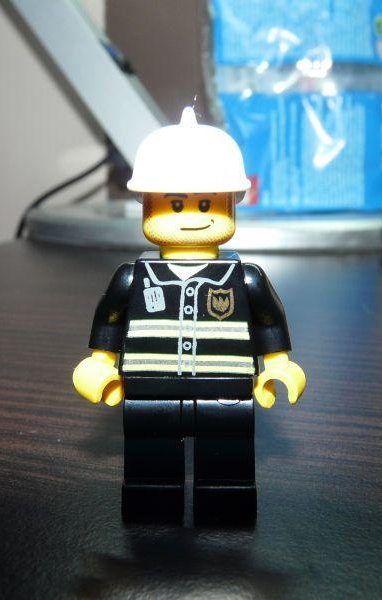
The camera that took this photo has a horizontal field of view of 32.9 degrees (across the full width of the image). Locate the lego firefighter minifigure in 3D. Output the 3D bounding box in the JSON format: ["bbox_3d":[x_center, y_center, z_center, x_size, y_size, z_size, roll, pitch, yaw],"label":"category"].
[{"bbox_3d":[0.000,0.001,0.074,0.025,0.045,0.015,1,11,3],"label":"lego firefighter minifigure"}]

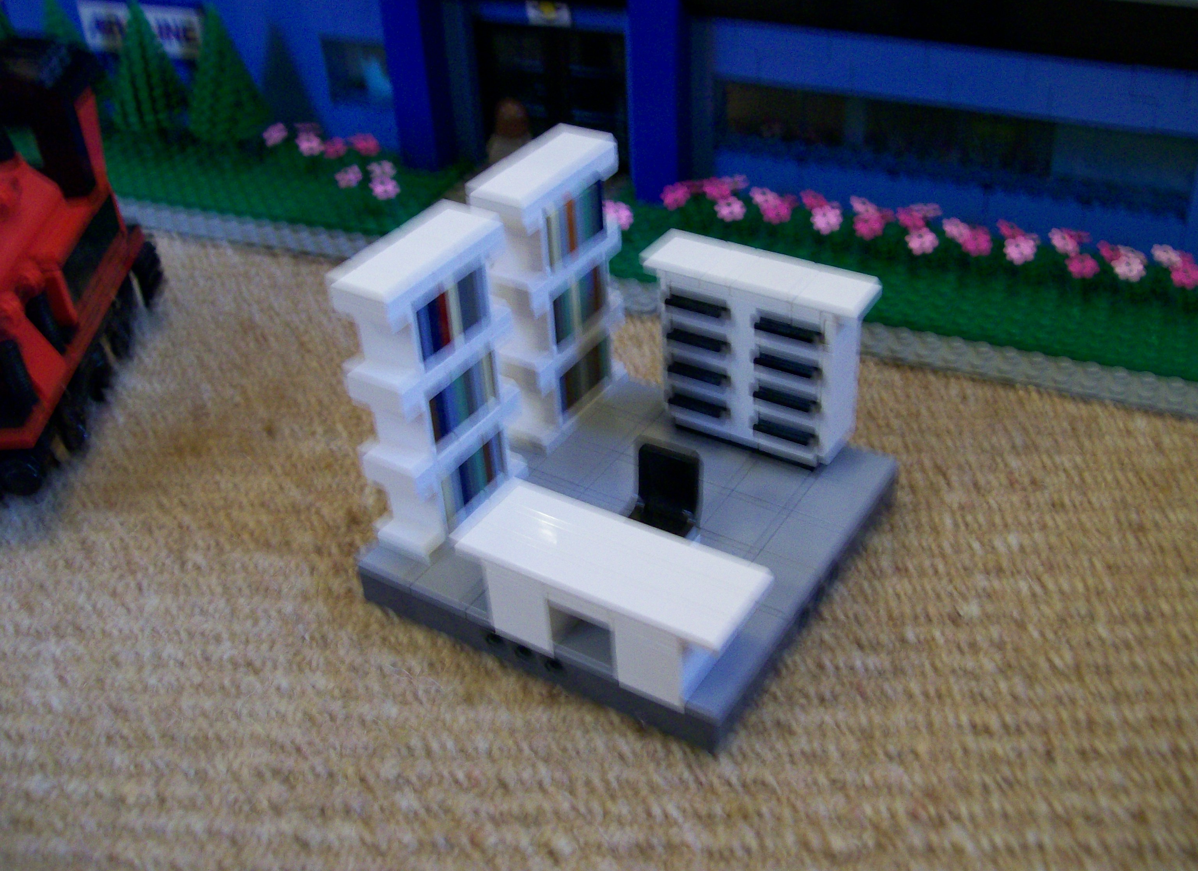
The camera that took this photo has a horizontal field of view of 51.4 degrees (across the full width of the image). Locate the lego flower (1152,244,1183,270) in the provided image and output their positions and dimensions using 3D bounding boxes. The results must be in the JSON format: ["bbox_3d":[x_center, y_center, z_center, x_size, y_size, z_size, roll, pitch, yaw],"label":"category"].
[{"bbox_3d":[0.169,-0.053,0.371,0.009,0.006,0.009,13,39,21],"label":"lego flower"}]

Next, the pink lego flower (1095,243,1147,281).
[{"bbox_3d":[0.160,-0.053,0.381,0.013,0.009,0.009,13,39,21],"label":"pink lego flower"}]

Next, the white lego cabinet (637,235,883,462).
[{"bbox_3d":[0.039,-0.022,0.319,0.056,0.045,0.019,18,41,27],"label":"white lego cabinet"}]

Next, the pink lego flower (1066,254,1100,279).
[{"bbox_3d":[0.146,-0.051,0.375,0.009,0.006,0.009,13,39,21],"label":"pink lego flower"}]

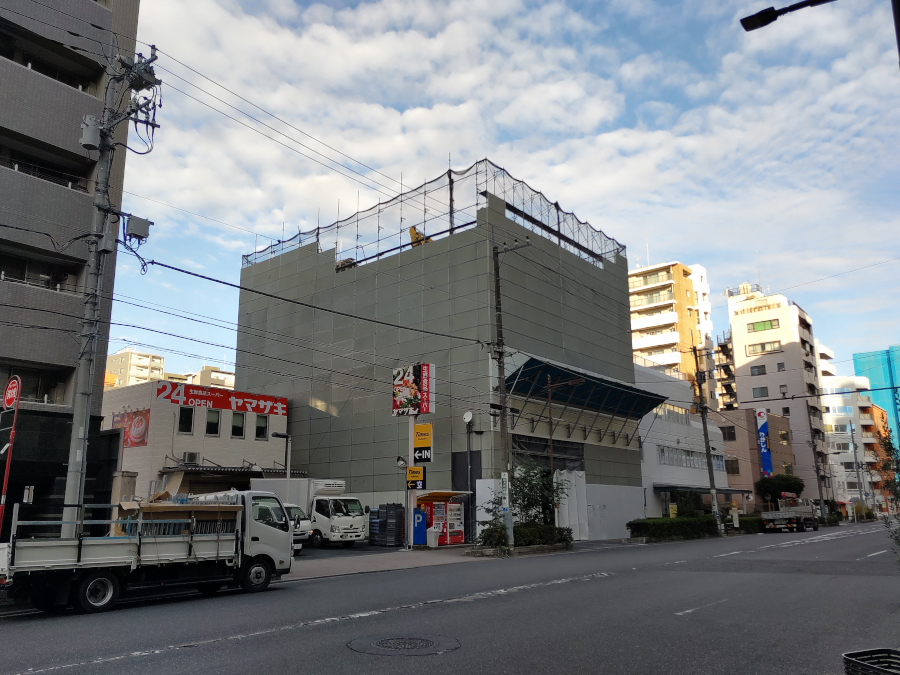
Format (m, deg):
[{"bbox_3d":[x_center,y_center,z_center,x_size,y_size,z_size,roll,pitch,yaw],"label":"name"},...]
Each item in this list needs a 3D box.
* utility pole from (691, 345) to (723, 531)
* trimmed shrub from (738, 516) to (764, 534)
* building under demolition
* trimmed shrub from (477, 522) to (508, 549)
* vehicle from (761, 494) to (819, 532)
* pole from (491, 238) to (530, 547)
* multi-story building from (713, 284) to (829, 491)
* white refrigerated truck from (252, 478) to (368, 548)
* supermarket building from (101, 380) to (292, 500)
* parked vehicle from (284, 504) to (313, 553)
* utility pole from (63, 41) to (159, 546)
[{"bbox_3d":[15.870,6.165,41.438,0.900,11.550,0.600,-12,-18,39],"label":"utility pole"},{"bbox_3d":[19.836,12.532,45.368,1.200,1.100,5.100,-12,-18,39],"label":"trimmed shrub"},{"bbox_3d":[-0.666,3.143,44.723,23.700,19.050,15.880,-12,-18,39],"label":"building under demolition"},{"bbox_3d":[1.617,7.586,26.037,1.100,0.950,1.300,-12,-18,39],"label":"trimmed shrub"},{"bbox_3d":[23.177,11.846,45.870,2.100,2.650,5.900,-12,-18,39],"label":"vehicle"},{"bbox_3d":[2.363,2.029,26.302,1.500,12.250,0.600,-12,-18,39],"label":"pole"},{"bbox_3d":[42.510,8.721,89.378,10.500,29.800,7.400,-12,-18,39],"label":"multi-story building"},{"bbox_3d":[-6.821,8.277,32.193,6.450,3.050,2.150,-12,-19,40],"label":"white refrigerated truck"},{"bbox_3d":[-16.237,7.611,39.811,11.800,8.100,8.100,-12,-18,39],"label":"supermarket building"},{"bbox_3d":[-7.173,7.290,25.847,4.200,1.840,1.670,-12,-18,39],"label":"parked vehicle"},{"bbox_3d":[-7.585,-0.808,14.624,1.800,12.000,1.400,-12,-18,39],"label":"utility pole"}]

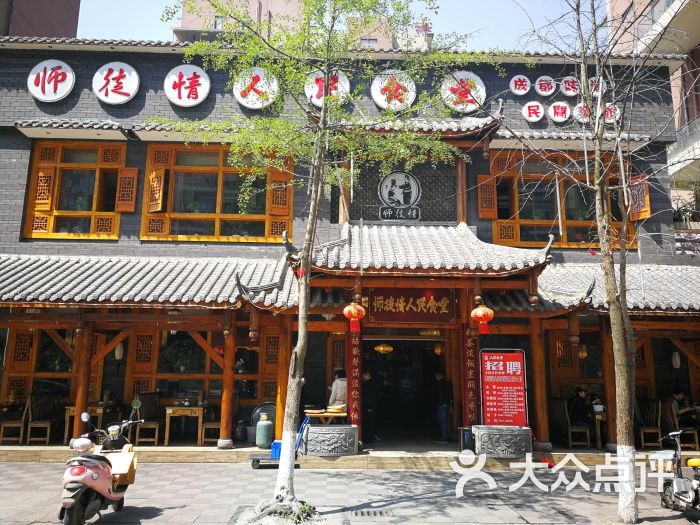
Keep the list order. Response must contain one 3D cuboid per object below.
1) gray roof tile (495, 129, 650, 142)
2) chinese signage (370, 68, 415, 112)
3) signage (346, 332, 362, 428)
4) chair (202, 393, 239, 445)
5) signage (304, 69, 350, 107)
[{"bbox_3d":[5.523,-3.185,13.615,3.920,0.340,0.420,1,-11,-2],"label":"gray roof tile"},{"bbox_3d":[1.090,-4.266,13.627,1.117,1.119,0.110,1,-11,-2],"label":"chinese signage"},{"bbox_3d":[0.108,2.406,11.087,0.303,2.114,0.100,1,-11,-1],"label":"signage"},{"bbox_3d":[-2.844,3.391,11.859,0.520,1.020,0.450,1,-11,-2],"label":"chair"},{"bbox_3d":[-0.558,-4.290,13.582,1.133,1.133,0.120,1,-11,-2],"label":"signage"}]

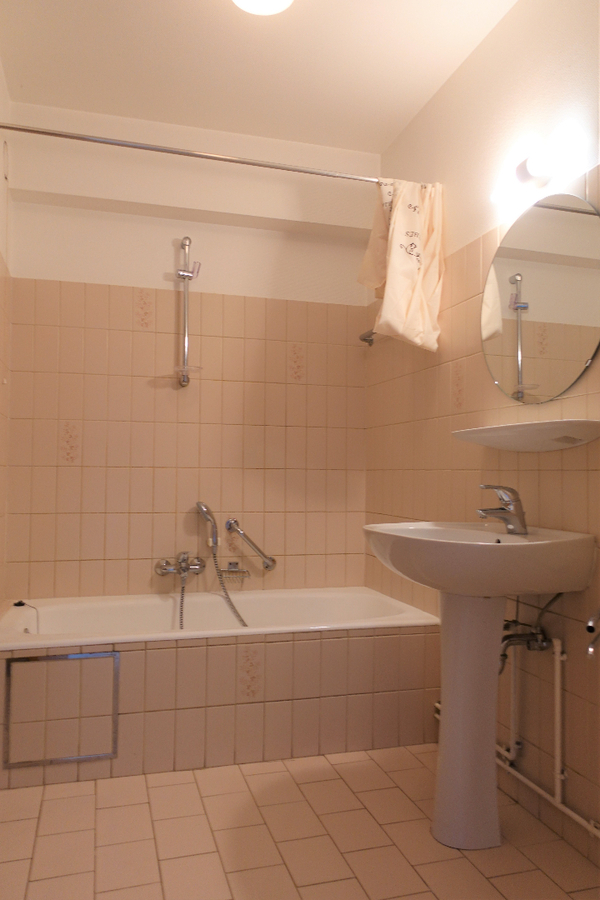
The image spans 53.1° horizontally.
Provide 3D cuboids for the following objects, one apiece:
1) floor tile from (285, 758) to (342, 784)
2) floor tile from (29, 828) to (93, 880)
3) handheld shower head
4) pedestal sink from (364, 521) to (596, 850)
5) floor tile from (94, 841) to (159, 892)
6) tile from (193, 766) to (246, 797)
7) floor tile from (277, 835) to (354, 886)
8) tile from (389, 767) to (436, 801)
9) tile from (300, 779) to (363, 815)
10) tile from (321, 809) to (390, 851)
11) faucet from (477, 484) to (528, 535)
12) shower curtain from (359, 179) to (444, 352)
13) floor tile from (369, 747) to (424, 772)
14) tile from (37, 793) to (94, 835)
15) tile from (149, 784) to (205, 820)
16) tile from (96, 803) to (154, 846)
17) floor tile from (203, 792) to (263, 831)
[{"bbox_3d":[0.038,1.067,1.994,0.150,0.010,0.179,2,-2,-17],"label":"floor tile"},{"bbox_3d":[-0.604,1.042,1.542,0.147,0.010,0.185,1,-3,-16],"label":"floor tile"},{"bbox_3d":[-0.416,0.342,2.699,0.103,0.212,0.072,2,-2,-17],"label":"handheld shower head"},{"bbox_3d":[0.446,0.637,1.698,0.497,0.835,0.559,2,-2,-17],"label":"pedestal sink"},{"bbox_3d":[-0.432,1.039,1.497,0.151,0.010,0.184,2,-2,-17],"label":"floor tile"},{"bbox_3d":[-0.263,1.102,1.992,0.154,0.012,0.178,1,-2,-18],"label":"tile"},{"bbox_3d":[0.038,1.091,1.590,0.152,0.012,0.189,1,-2,-18],"label":"floor tile"},{"bbox_3d":[0.399,1.110,1.985,0.146,0.012,0.194,1,-2,-18],"label":"tile"},{"bbox_3d":[0.094,1.061,1.829,0.147,0.010,0.185,1,-3,-16],"label":"tile"},{"bbox_3d":[0.158,1.097,1.725,0.149,0.012,0.188,1,-2,-18],"label":"tile"},{"bbox_3d":[0.587,0.175,1.741,0.151,0.142,0.049,2,-2,-17],"label":"faucet"},{"bbox_3d":[0.404,-0.709,2.360,0.265,0.658,0.214,1,-2,-14],"label":"shower curtain"},{"bbox_3d":[0.327,1.073,2.072,0.147,0.010,0.165,1,-3,-16],"label":"floor tile"},{"bbox_3d":[-0.662,1.045,1.712,0.151,0.010,0.184,2,-2,-17],"label":"tile"},{"bbox_3d":[-0.370,1.055,1.795,0.147,0.010,0.185,1,-3,-16],"label":"tile"},{"bbox_3d":[-0.510,1.090,1.741,0.154,0.012,0.193,1,-2,-18],"label":"tile"},{"bbox_3d":[-0.197,1.053,1.745,0.151,0.010,0.184,2,-2,-17],"label":"floor tile"}]

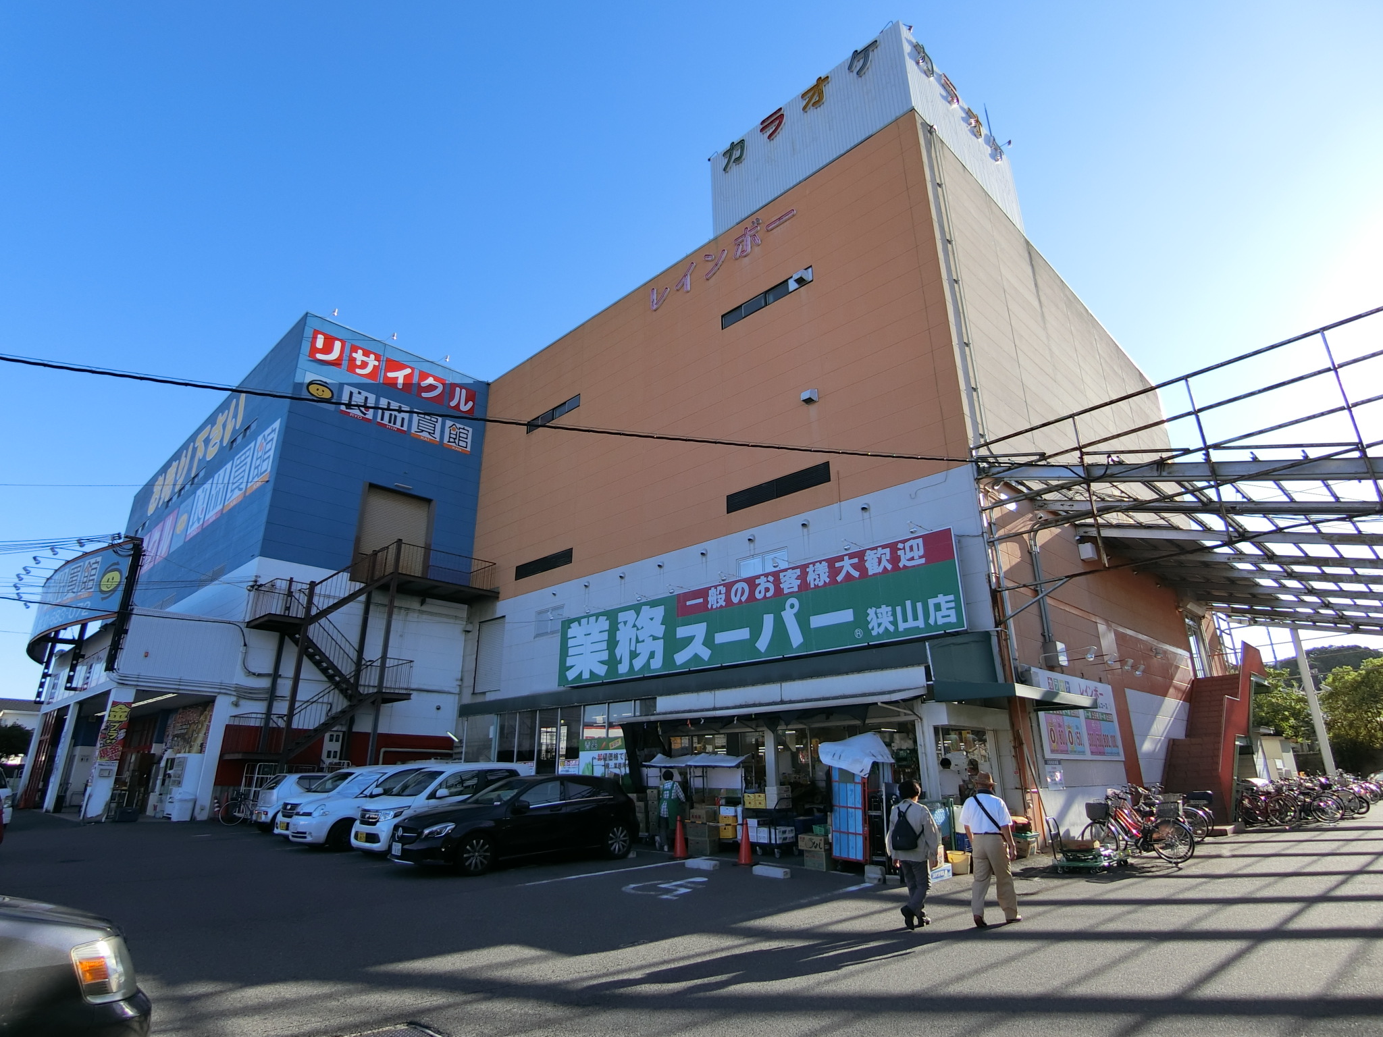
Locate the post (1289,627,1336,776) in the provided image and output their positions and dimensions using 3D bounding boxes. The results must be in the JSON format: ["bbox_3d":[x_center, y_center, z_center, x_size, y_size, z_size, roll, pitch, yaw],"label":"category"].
[{"bbox_3d":[22.800,7.070,27.700,0.260,6.150,0.260,18,-27,-42],"label":"post"}]

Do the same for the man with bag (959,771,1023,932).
[{"bbox_3d":[3.449,3.825,8.872,0.580,1.630,0.440,-10,-20,25],"label":"man with bag"}]

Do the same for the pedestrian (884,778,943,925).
[{"bbox_3d":[2.590,3.900,8.920,0.540,1.590,0.460,-14,-24,34],"label":"pedestrian"}]

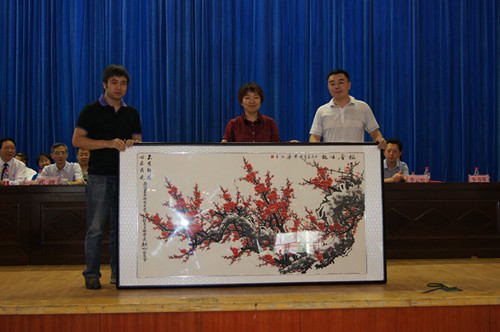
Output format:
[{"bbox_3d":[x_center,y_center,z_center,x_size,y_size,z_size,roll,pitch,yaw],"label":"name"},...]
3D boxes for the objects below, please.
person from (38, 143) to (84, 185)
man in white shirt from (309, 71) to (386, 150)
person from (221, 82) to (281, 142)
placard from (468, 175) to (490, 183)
[{"bbox_3d":[-1.963,0.335,6.520,0.520,1.200,0.680,0,1,-10],"label":"person"},{"bbox_3d":[0.812,0.073,5.200,0.620,1.750,0.380,0,1,7],"label":"man in white shirt"},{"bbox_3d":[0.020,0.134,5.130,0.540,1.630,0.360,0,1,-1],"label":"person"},{"bbox_3d":[2.364,0.139,6.430,0.210,0.088,0.060,0,1,-3],"label":"placard"}]

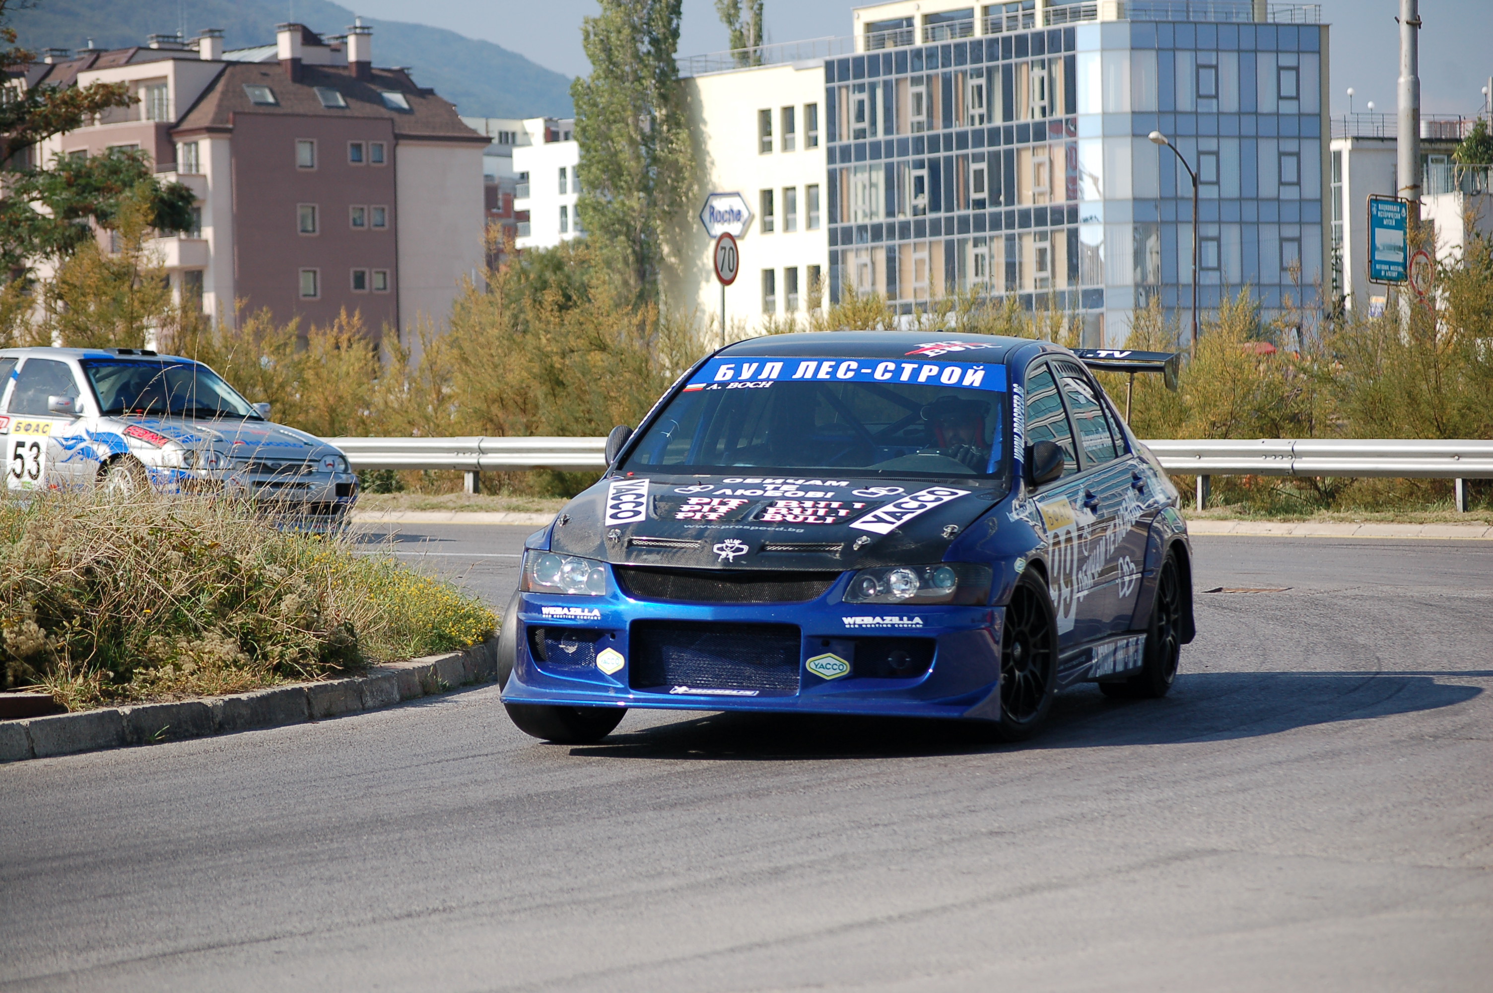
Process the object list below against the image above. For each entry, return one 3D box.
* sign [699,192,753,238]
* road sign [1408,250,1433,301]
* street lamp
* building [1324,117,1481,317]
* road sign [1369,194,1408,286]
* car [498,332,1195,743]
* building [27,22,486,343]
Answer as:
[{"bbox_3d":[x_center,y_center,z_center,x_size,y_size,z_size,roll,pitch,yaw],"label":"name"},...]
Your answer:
[{"bbox_3d":[-0.786,-11.975,228.076,0.250,1.880,3.500,-1,-1,-37],"label":"sign"},{"bbox_3d":[8.651,-2.855,68.500,0.050,0.585,0.585,-2,-1,36],"label":"road sign"},{"bbox_3d":[12.377,-6.273,154.583,1.613,8.709,0.350,-1,-1,-37],"label":"street lamp"},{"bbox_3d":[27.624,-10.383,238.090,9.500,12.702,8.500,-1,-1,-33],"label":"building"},{"bbox_3d":[7.994,-3.185,66.500,0.060,1.100,1.250,-2,-1,32],"label":"road sign"},{"bbox_3d":[0.469,0.110,19.582,1.790,1.430,4.500,0,1,15],"label":"car"},{"bbox_3d":[-22.405,-11.758,242.195,14.500,17.500,17.000,-1,-1,-35],"label":"building"}]

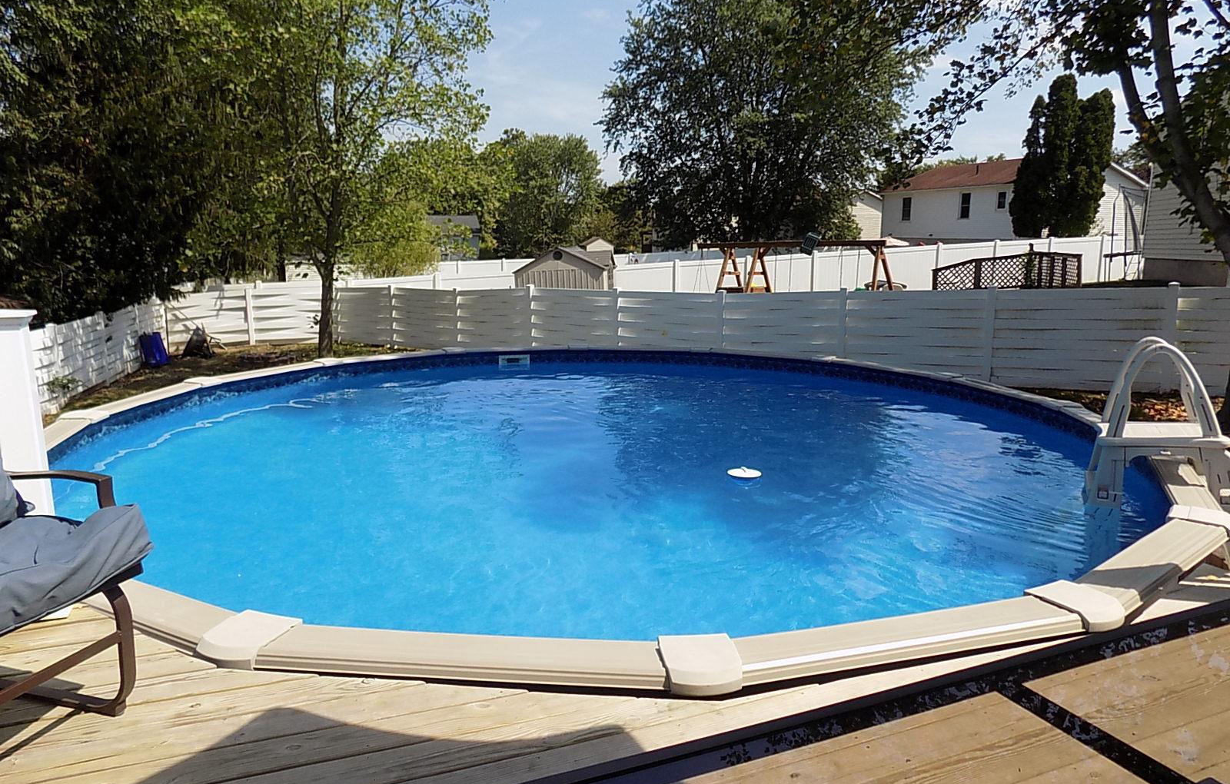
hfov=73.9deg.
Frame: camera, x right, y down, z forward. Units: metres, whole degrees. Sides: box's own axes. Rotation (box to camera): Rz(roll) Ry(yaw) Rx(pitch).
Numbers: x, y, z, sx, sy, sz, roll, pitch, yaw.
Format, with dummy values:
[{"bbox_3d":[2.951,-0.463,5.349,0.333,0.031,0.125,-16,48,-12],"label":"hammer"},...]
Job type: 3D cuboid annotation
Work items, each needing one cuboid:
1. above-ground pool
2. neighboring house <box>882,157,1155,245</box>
[{"bbox_3d":[-0.100,0.760,6.221,7.500,1.280,7.500,0,11,0],"label":"above-ground pool"},{"bbox_3d":[21.205,-9.711,44.246,7.800,5.800,10.800,-4,11,-22],"label":"neighboring house"}]

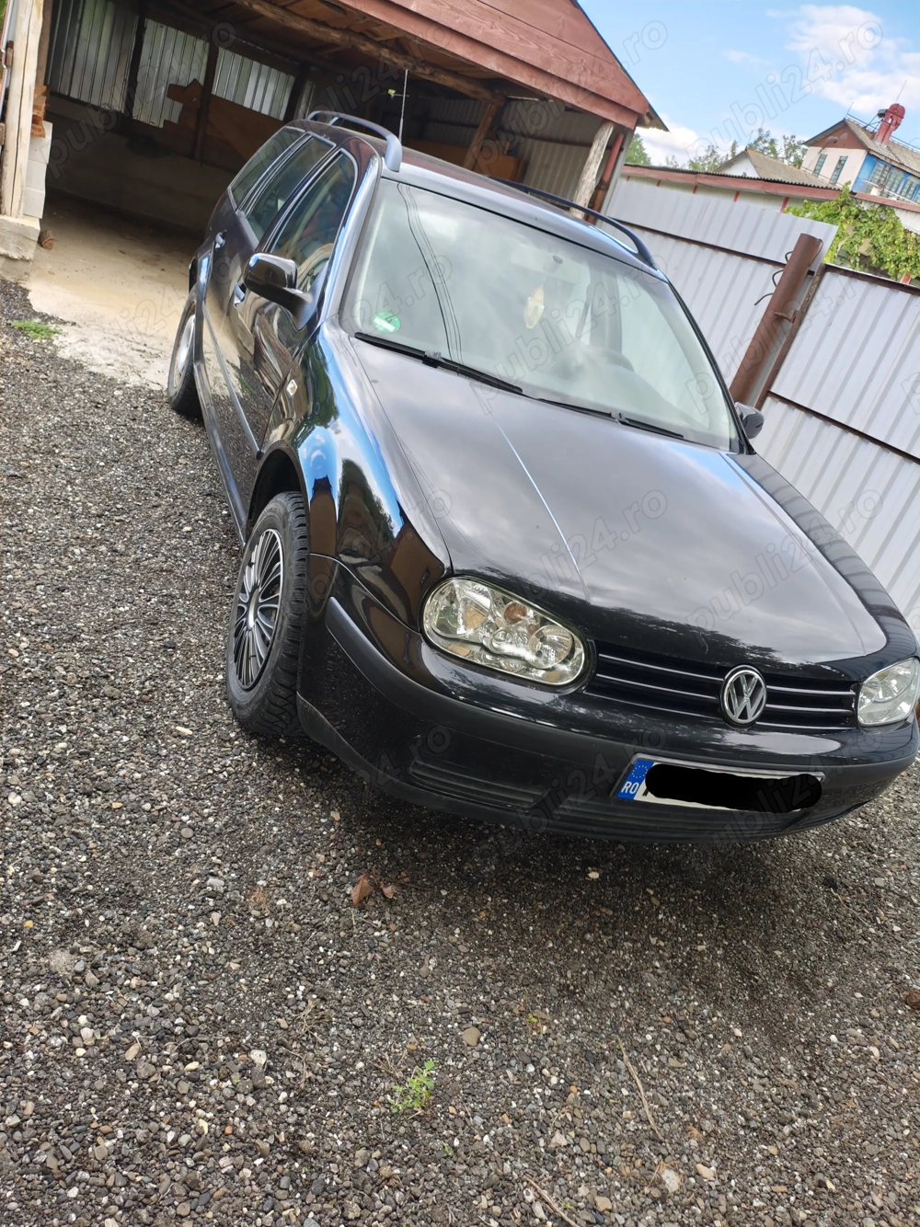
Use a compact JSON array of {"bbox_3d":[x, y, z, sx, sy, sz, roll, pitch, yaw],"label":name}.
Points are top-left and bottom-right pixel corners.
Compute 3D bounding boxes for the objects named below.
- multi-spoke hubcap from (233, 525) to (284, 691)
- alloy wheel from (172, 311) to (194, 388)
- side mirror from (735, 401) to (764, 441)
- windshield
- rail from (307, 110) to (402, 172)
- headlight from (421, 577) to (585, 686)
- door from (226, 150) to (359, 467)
[{"bbox_3d":[-0.464,-0.006,2.395,0.160,0.410,0.410,8,27,-28],"label":"multi-spoke hubcap"},{"bbox_3d":[-1.258,-1.249,4.432,0.160,0.405,0.405,9,26,-26],"label":"alloy wheel"},{"bbox_3d":[1.012,-0.701,3.348,0.200,0.150,0.130,9,26,-26],"label":"side mirror"},{"bbox_3d":[0.305,-0.951,2.918,1.380,0.120,0.770,9,62,-26],"label":"windshield"},{"bbox_3d":[-0.467,-1.906,3.645,0.075,0.125,1.860,9,26,-26],"label":"rail"},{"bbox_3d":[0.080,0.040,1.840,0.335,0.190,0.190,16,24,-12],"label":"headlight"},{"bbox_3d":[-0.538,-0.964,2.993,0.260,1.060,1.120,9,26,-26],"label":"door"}]

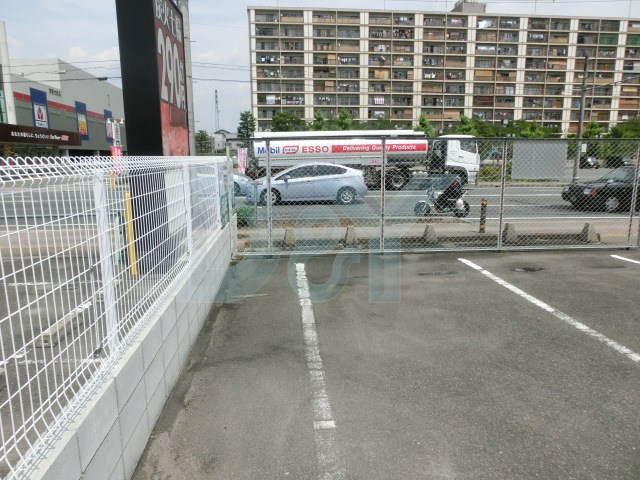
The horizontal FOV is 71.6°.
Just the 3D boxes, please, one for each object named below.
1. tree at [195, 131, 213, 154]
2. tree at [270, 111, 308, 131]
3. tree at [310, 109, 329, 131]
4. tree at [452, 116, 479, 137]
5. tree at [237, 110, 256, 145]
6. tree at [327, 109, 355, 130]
[{"bbox_3d":[-12.260,-9.259,47.104,2.400,4.600,2.400,0,10,0],"label":"tree"},{"bbox_3d":[-2.521,-7.957,37.177,3.400,5.590,3.400,0,10,0],"label":"tree"},{"bbox_3d":[0.000,-6.346,30.355,1.700,4.850,1.700,0,10,0],"label":"tree"},{"bbox_3d":[9.835,-6.154,30.390,2.200,4.460,2.200,0,10,0],"label":"tree"},{"bbox_3d":[-5.276,-6.807,32.304,1.800,5.060,1.800,0,10,0],"label":"tree"},{"bbox_3d":[1.449,-6.410,30.343,2.100,4.980,2.100,0,10,0],"label":"tree"}]

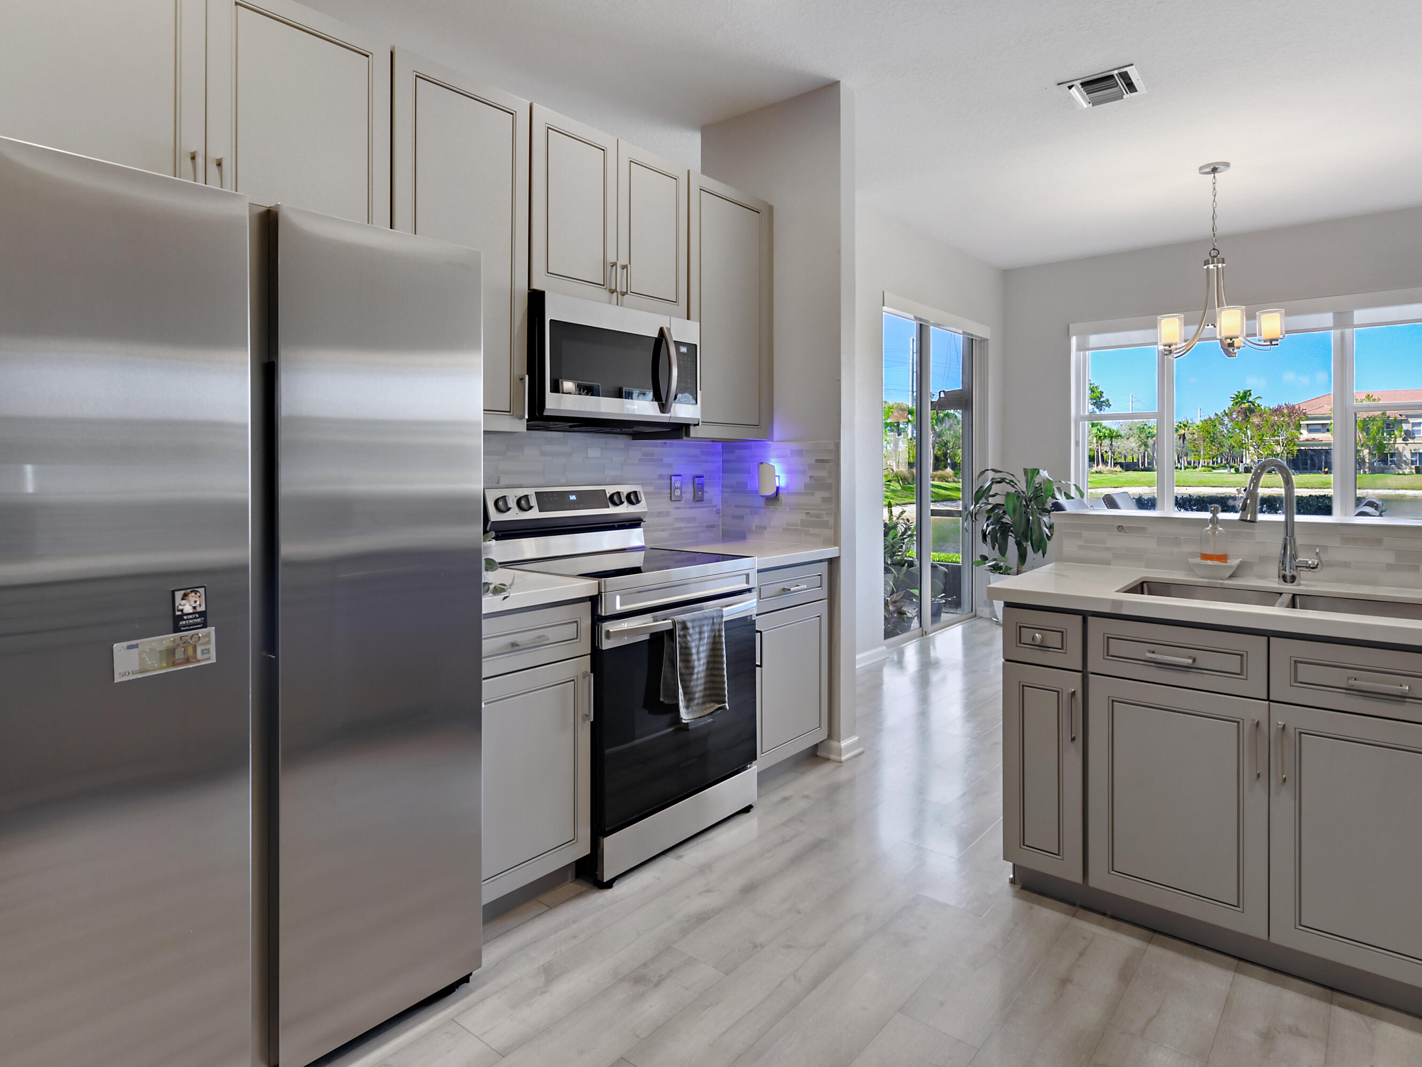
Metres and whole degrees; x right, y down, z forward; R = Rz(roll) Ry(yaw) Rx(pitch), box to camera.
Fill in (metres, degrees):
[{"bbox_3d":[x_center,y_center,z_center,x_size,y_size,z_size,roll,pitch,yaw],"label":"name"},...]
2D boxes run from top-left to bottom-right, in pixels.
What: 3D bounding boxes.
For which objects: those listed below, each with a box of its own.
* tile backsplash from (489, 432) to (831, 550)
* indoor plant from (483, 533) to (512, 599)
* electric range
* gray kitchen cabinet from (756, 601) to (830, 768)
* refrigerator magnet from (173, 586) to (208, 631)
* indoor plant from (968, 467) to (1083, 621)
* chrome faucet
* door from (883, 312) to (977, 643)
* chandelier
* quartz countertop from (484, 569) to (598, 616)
[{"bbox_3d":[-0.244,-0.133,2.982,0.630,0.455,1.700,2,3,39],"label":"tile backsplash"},{"bbox_3d":[-0.684,0.091,2.285,0.200,0.200,0.200,2,3,39],"label":"indoor plant"},{"bbox_3d":[-0.302,0.435,2.868,0.650,1.190,0.765,2,3,39],"label":"electric range"},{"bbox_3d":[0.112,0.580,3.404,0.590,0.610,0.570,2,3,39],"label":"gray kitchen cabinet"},{"bbox_3d":[-0.956,0.139,1.465,0.006,0.074,0.056,2,3,39],"label":"refrigerator magnet"},{"bbox_3d":[2.485,0.102,6.324,0.760,1.240,0.820,2,3,39],"label":"indoor plant"},{"bbox_3d":[1.707,-0.037,2.391,0.250,0.375,0.125,-1,3,-26],"label":"chrome faucet"},{"bbox_3d":[1.634,-0.406,5.889,0.100,2.300,1.720,2,3,39],"label":"door"},{"bbox_3d":[2.788,-1.496,4.418,0.650,1.040,0.660,2,3,39],"label":"chandelier"},{"bbox_3d":[-0.720,0.169,2.420,0.610,0.042,0.500,2,3,39],"label":"quartz countertop"}]

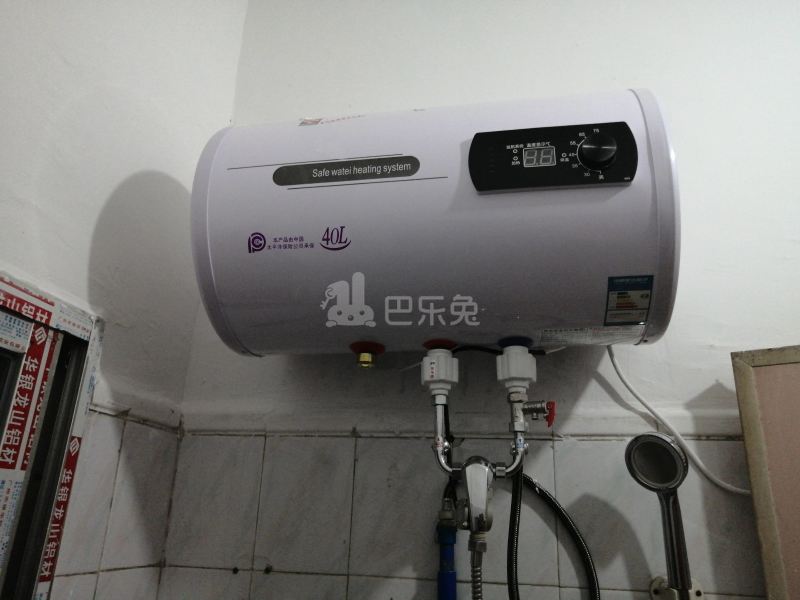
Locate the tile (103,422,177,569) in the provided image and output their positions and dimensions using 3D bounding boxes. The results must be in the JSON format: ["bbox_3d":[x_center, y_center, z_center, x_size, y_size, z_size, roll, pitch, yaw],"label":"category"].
[{"bbox_3d":[-0.388,0.294,0.904,0.009,0.200,0.150,-2,-20,11],"label":"tile"}]

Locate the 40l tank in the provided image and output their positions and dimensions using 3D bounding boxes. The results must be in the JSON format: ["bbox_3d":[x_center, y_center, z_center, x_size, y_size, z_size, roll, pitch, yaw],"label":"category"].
[{"bbox_3d":[0.051,-0.098,0.854,0.572,0.340,0.348,-2,-20,10],"label":"40l tank"}]

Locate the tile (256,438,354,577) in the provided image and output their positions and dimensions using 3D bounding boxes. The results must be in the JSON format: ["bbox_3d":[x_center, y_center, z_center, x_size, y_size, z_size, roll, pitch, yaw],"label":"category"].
[{"bbox_3d":[-0.145,0.315,0.936,0.150,0.200,0.009,-2,-20,11],"label":"tile"}]

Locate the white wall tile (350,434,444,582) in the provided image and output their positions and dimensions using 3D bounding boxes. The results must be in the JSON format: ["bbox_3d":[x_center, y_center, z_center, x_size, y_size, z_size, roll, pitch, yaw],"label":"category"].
[{"bbox_3d":[0.003,0.310,0.908,0.150,0.200,0.009,-2,-20,11],"label":"white wall tile"}]

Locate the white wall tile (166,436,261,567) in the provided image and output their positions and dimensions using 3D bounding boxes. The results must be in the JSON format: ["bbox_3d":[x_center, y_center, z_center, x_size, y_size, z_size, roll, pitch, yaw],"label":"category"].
[{"bbox_3d":[-0.294,0.319,0.964,0.150,0.200,0.009,-2,-20,11],"label":"white wall tile"}]

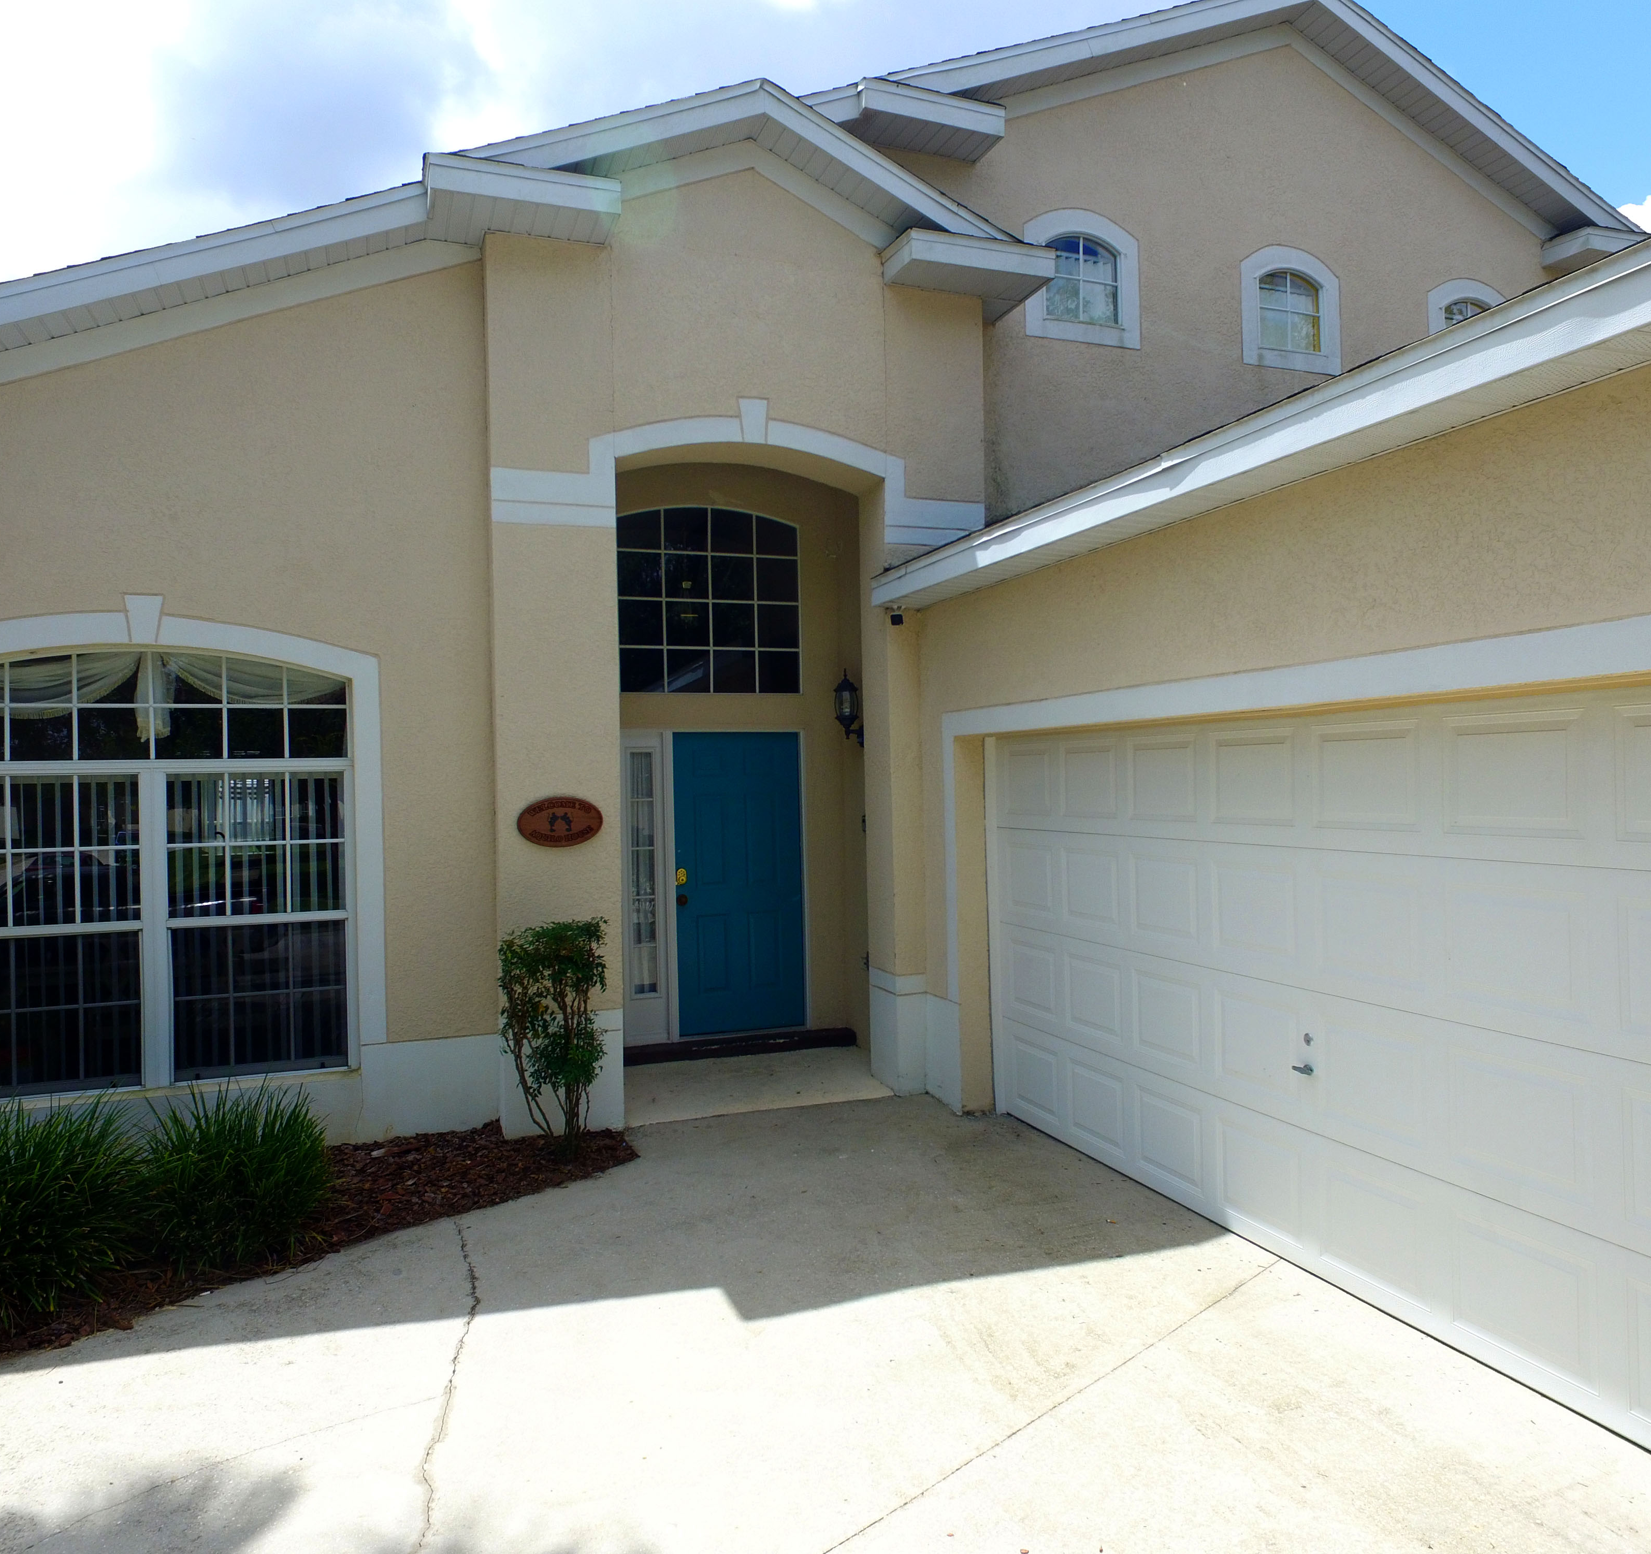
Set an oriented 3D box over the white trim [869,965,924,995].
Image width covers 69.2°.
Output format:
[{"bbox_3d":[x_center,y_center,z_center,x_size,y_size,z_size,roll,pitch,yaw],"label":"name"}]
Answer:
[{"bbox_3d":[0.438,1.243,7.342,0.200,0.125,0.460,-1,0,-20],"label":"white trim"}]

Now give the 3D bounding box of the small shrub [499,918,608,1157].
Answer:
[{"bbox_3d":[-1.398,1.320,6.158,0.550,1.185,0.520,-1,0,-20],"label":"small shrub"}]

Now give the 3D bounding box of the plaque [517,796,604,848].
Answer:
[{"bbox_3d":[-1.420,0.244,6.446,0.457,0.273,0.035,-1,0,-20],"label":"plaque"}]

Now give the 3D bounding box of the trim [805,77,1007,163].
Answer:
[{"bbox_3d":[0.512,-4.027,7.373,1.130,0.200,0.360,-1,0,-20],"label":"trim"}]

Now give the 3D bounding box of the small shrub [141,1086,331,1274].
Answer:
[{"bbox_3d":[-2.469,1.602,5.029,0.700,0.630,0.730,-1,0,-20],"label":"small shrub"}]

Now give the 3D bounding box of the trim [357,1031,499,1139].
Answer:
[{"bbox_3d":[-2.141,1.677,6.481,0.720,0.500,0.060,-1,0,-20],"label":"trim"}]

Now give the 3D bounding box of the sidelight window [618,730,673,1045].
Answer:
[{"bbox_3d":[-1.203,0.737,7.904,0.380,2.080,0.100,-1,0,-20],"label":"sidelight window"}]

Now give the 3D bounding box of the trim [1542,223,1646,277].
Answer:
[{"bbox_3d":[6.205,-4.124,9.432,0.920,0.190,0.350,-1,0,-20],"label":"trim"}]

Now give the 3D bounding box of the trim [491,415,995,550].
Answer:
[{"bbox_3d":[-0.390,-1.718,6.836,2.940,0.690,0.070,-1,0,-20],"label":"trim"}]

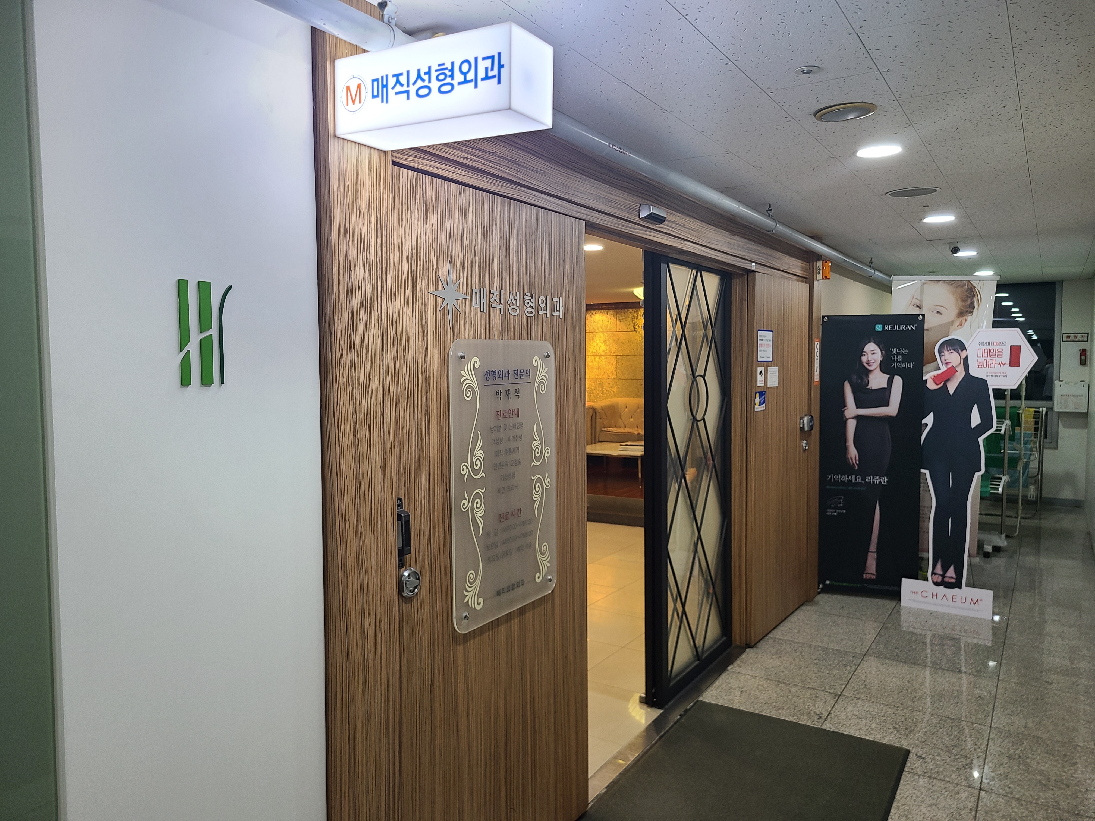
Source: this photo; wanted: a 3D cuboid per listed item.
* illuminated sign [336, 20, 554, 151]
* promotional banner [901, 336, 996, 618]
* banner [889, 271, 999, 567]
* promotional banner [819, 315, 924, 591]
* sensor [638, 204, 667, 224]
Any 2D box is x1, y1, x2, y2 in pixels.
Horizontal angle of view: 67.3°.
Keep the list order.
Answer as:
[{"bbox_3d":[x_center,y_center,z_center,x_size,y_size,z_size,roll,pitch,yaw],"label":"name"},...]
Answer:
[{"bbox_3d":[-0.210,-0.627,1.627,0.425,0.150,0.148,4,6,31],"label":"illuminated sign"},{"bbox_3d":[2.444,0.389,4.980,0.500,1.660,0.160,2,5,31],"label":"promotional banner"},{"bbox_3d":[2.972,0.057,6.232,0.730,2.140,0.150,2,5,30],"label":"banner"},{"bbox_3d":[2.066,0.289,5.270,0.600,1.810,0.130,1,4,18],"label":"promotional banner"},{"bbox_3d":[0.400,-0.726,3.053,0.047,0.055,0.170,2,5,31],"label":"sensor"}]

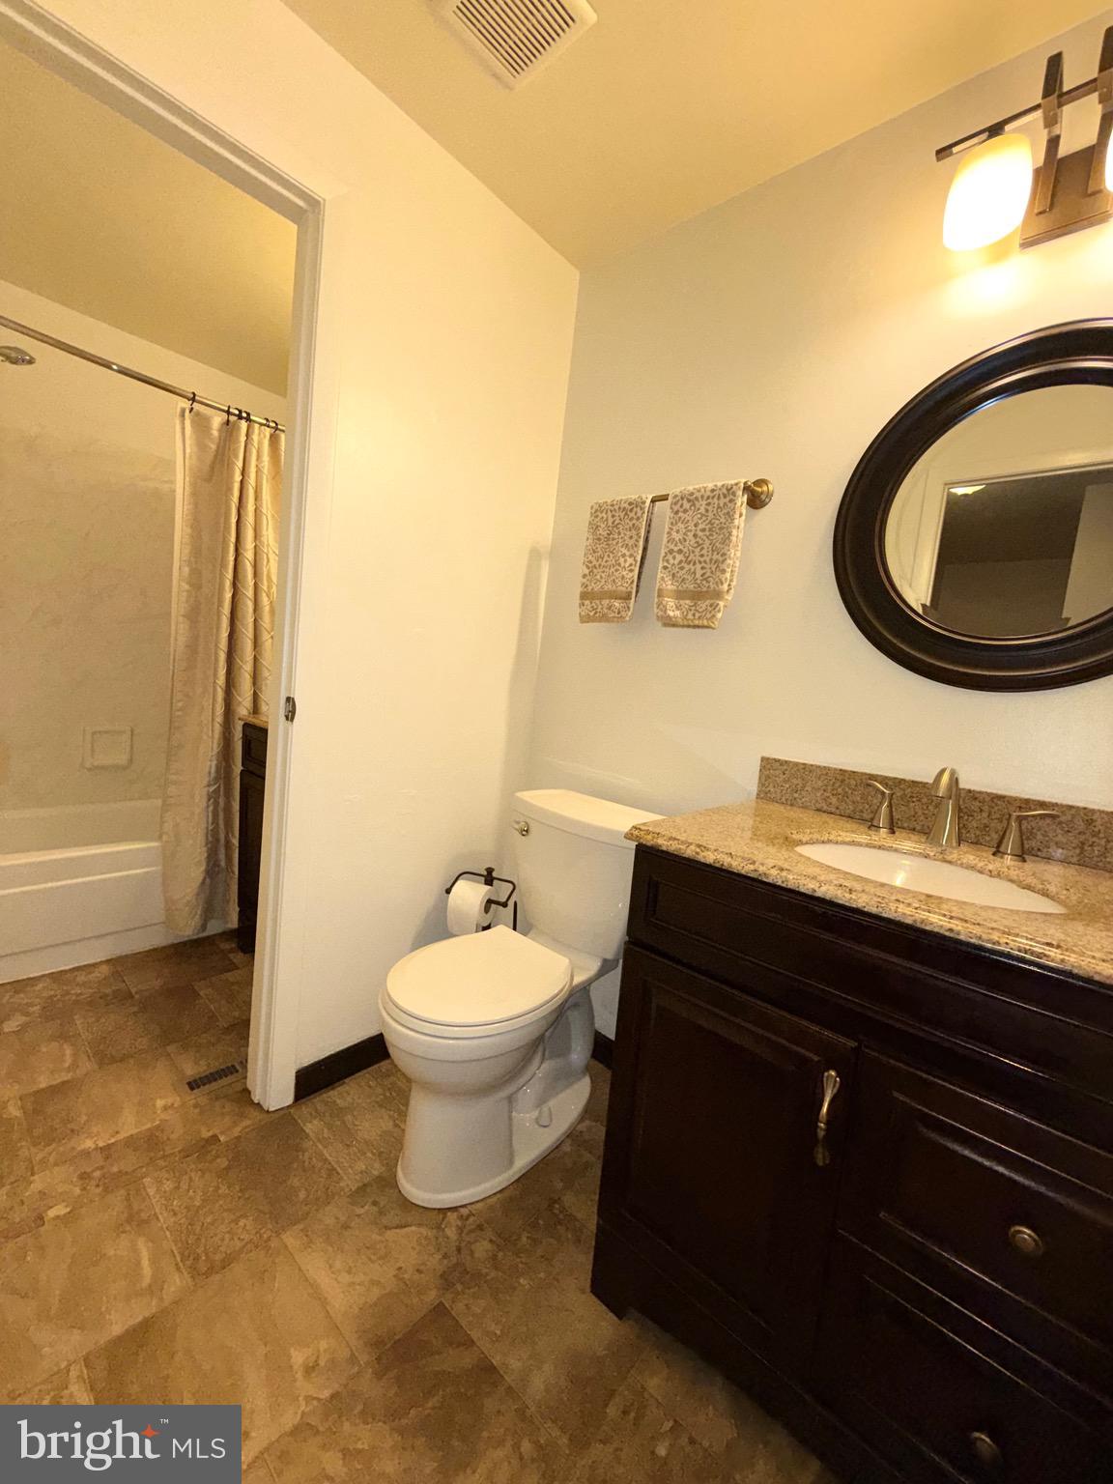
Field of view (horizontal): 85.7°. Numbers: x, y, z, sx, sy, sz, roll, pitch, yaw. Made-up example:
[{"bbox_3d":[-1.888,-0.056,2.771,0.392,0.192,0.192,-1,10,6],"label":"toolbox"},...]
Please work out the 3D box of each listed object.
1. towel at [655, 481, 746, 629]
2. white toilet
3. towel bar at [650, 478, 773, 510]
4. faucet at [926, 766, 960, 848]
[{"bbox_3d":[0.339,-0.447,1.451,0.205,0.336,0.054,10,8,41],"label":"towel"},{"bbox_3d":[-0.086,0.573,1.479,0.455,0.787,0.698,10,8,41],"label":"white toilet"},{"bbox_3d":[0.285,-0.615,1.537,0.522,0.068,0.084,10,8,41],"label":"towel bar"},{"bbox_3d":[0.693,0.116,1.068,0.050,0.150,0.158,10,8,41],"label":"faucet"}]

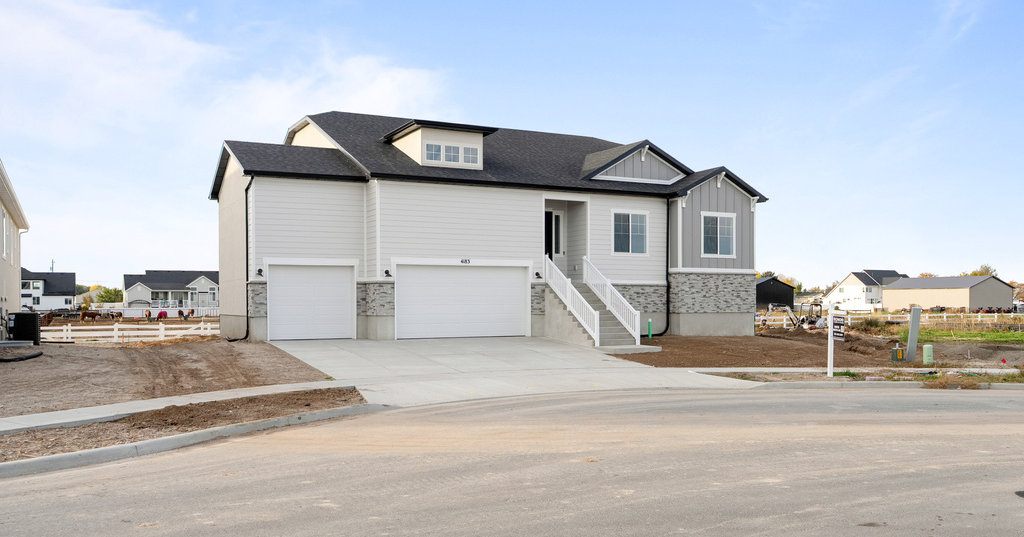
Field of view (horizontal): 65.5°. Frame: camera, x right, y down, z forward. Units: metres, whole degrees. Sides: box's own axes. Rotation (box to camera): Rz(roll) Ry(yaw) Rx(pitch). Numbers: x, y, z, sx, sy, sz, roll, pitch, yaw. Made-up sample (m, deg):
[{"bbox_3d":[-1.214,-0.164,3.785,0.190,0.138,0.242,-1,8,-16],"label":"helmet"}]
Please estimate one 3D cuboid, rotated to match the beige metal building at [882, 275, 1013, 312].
[{"bbox_3d":[79.116,4.751,145.561,10.930,6.150,18.747,1,-2,-22],"label":"beige metal building"}]

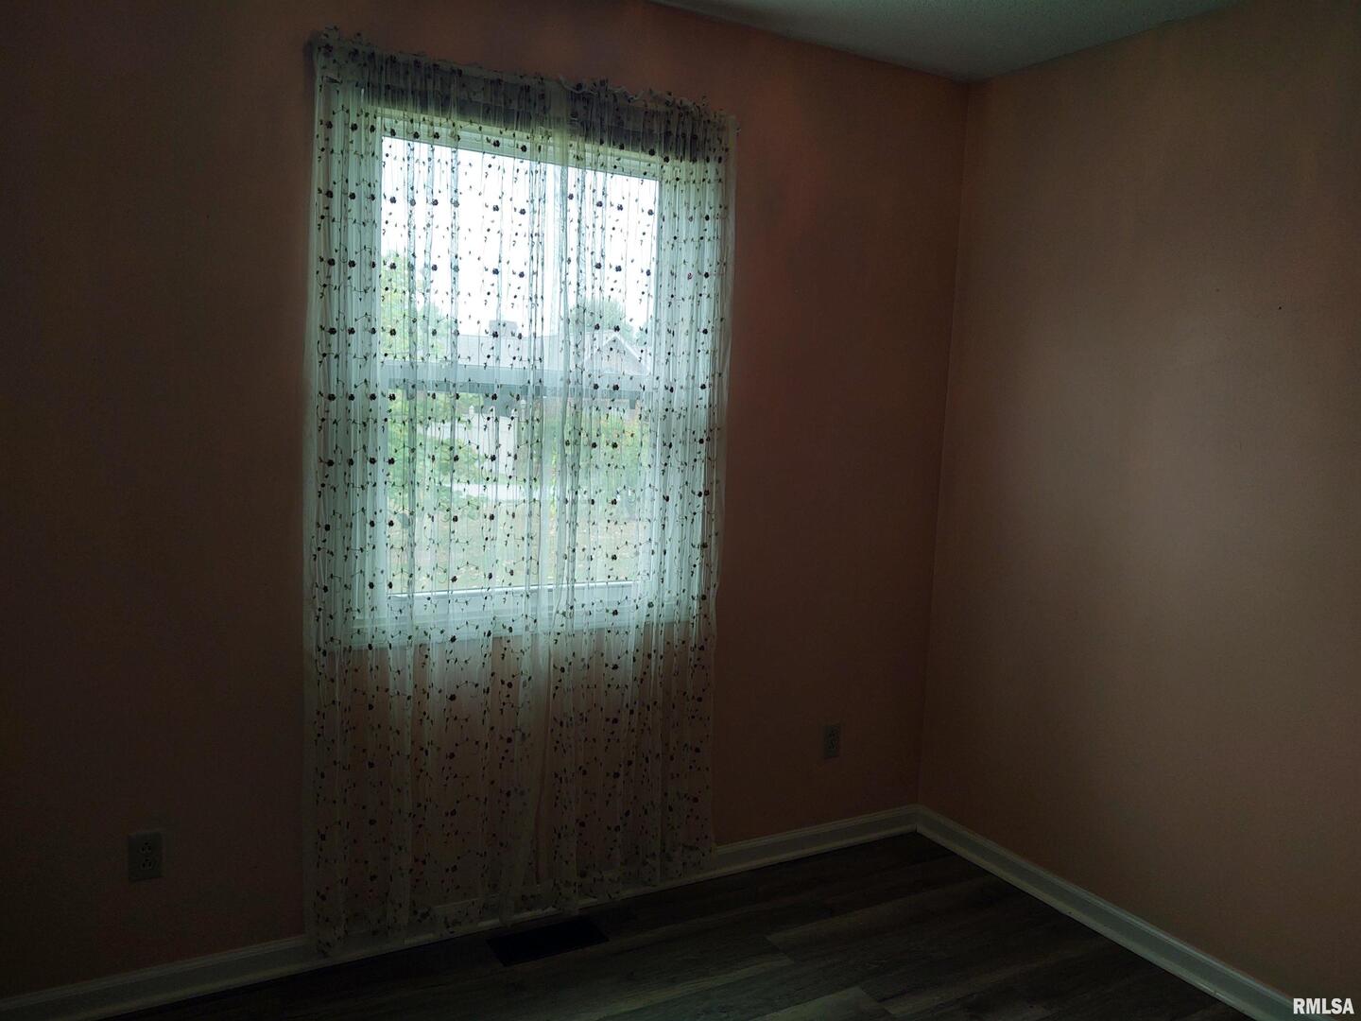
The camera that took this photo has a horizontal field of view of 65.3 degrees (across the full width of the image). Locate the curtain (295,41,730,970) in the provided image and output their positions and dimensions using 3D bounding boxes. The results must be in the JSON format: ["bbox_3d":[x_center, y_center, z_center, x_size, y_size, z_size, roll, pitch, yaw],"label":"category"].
[{"bbox_3d":[-0.379,0.009,2.743,1.130,2.161,0.090,-2,8,-30],"label":"curtain"}]

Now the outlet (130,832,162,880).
[{"bbox_3d":[-1.225,0.792,2.432,0.071,0.115,0.009,-2,8,-30],"label":"outlet"}]

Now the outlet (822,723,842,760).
[{"bbox_3d":[0.486,0.742,3.408,0.071,0.115,0.009,-2,8,-30],"label":"outlet"}]

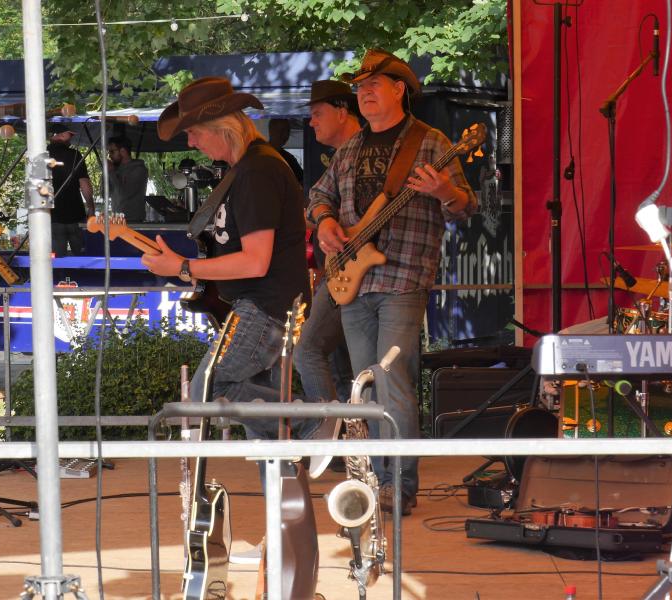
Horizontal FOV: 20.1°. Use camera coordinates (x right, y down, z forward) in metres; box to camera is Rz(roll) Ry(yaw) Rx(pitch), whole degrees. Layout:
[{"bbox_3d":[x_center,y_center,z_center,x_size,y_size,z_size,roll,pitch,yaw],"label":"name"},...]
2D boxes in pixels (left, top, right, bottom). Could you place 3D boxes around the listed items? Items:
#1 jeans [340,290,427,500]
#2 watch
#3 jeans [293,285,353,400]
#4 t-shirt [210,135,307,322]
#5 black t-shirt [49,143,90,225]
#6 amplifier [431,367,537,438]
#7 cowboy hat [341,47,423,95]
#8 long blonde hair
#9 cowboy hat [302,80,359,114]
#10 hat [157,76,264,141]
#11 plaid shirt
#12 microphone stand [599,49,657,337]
[{"bbox_3d":[0.189,0.364,7.550,0.370,0.920,0.300,1,2,25],"label":"jeans"},{"bbox_3d":[-0.485,-0.095,6.120,0.042,0.052,0.065,2,-35,2],"label":"watch"},{"bbox_3d":[-0.029,0.280,8.500,0.360,0.950,0.360,-1,2,-30],"label":"jeans"},{"bbox_3d":[-0.248,-0.228,6.300,0.340,0.610,0.460,-4,1,-12],"label":"t-shirt"},{"bbox_3d":[-2.346,-1.004,16.200,0.490,0.680,0.300,1,2,23],"label":"black t-shirt"},{"bbox_3d":[0.740,0.536,9.200,0.580,0.440,0.280,0,1,6],"label":"amplifier"},{"bbox_3d":[0.177,-0.906,7.550,0.290,0.150,0.350,1,2,40],"label":"cowboy hat"},{"bbox_3d":[-0.344,-0.550,6.300,0.220,0.240,0.190,0,1,-6],"label":"long blonde hair"},{"bbox_3d":[-0.007,-0.908,8.500,0.330,0.140,0.280,-1,2,-26],"label":"cowboy hat"},{"bbox_3d":[-0.430,-0.650,6.300,0.360,0.150,0.300,-17,2,-6],"label":"hat"},{"bbox_3d":[0.220,-0.378,7.500,0.620,0.700,0.420,1,2,27],"label":"plaid shirt"},{"bbox_3d":[1.291,-0.170,8.600,0.520,1.930,0.500,0,1,-6],"label":"microphone stand"}]

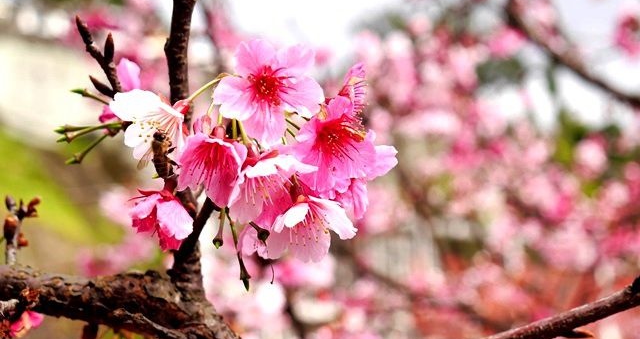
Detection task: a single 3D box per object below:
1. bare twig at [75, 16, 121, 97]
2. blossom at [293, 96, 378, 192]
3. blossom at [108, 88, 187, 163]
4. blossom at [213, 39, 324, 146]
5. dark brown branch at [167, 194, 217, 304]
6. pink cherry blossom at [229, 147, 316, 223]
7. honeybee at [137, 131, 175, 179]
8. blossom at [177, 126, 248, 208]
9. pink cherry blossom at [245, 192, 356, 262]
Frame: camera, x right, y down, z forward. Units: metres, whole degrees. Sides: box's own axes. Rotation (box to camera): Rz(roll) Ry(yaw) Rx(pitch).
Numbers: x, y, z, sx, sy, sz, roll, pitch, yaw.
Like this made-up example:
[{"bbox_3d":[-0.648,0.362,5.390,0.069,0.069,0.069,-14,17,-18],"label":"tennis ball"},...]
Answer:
[{"bbox_3d":[-0.065,-0.033,0.355,0.009,0.025,0.007,-27,0,0],"label":"bare twig"},{"bbox_3d":[0.004,-0.008,0.347,0.027,0.027,0.018,0,7,-30],"label":"blossom"},{"bbox_3d":[-0.049,-0.012,0.348,0.019,0.022,0.022,-35,18,-29],"label":"blossom"},{"bbox_3d":[-0.015,-0.022,0.350,0.032,0.030,0.018,0,-1,-10],"label":"blossom"},{"bbox_3d":[-0.037,0.023,0.357,0.009,0.029,0.009,21,0,0],"label":"dark brown branch"},{"bbox_3d":[-0.014,0.005,0.346,0.025,0.018,0.019,0,-41,-18],"label":"pink cherry blossom"},{"bbox_3d":[-0.046,-0.004,0.345,0.009,0.013,0.007,-13,7,-34],"label":"honeybee"},{"bbox_3d":[-0.030,-0.001,0.343,0.021,0.019,0.019,0,43,9],"label":"blossom"},{"bbox_3d":[-0.006,0.016,0.343,0.030,0.018,0.021,0,-41,-9],"label":"pink cherry blossom"}]

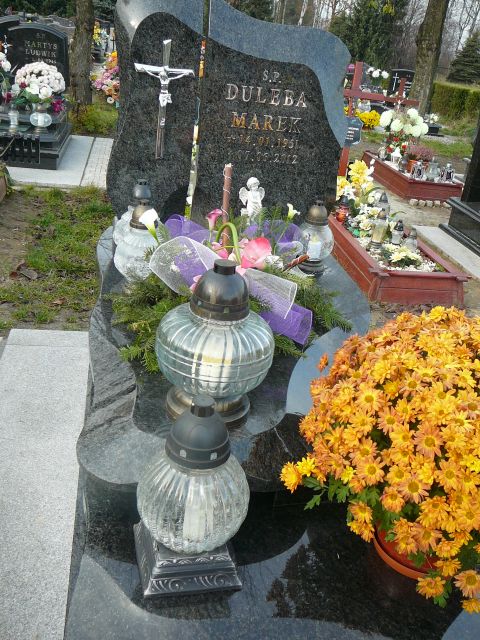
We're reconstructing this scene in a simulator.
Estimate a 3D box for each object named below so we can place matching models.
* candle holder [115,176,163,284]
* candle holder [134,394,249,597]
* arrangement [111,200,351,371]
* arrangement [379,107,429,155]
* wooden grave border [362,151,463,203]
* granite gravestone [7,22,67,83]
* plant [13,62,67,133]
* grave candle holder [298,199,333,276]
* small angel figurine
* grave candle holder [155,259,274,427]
[{"bbox_3d":[-0.344,-0.296,2.263,0.165,0.255,0.190,1,26,-9],"label":"candle holder"},{"bbox_3d":[-0.084,0.297,1.173,0.200,0.350,0.200,-1,26,-13],"label":"candle holder"},{"bbox_3d":[-0.017,-0.146,1.982,0.690,0.270,0.720,1,26,-9],"label":"arrangement"},{"bbox_3d":[1.714,-1.994,6.909,0.440,0.490,0.400,1,26,-9],"label":"arrangement"},{"bbox_3d":[1.759,-1.519,6.766,0.570,0.175,1.460,1,26,-9],"label":"wooden grave border"},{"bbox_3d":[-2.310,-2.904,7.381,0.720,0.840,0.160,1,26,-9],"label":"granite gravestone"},{"bbox_3d":[-1.943,-2.143,6.293,0.500,0.580,0.460,1,26,-9],"label":"plant"},{"bbox_3d":[0.293,-0.317,2.433,0.125,0.255,0.125,1,26,-9],"label":"grave candle holder"},{"bbox_3d":[0.046,-0.469,2.665,0.100,0.200,0.080,3,25,-5],"label":"small angel figurine"},{"bbox_3d":[-0.057,0.040,1.485,0.262,0.362,0.262,1,26,-9],"label":"grave candle holder"}]

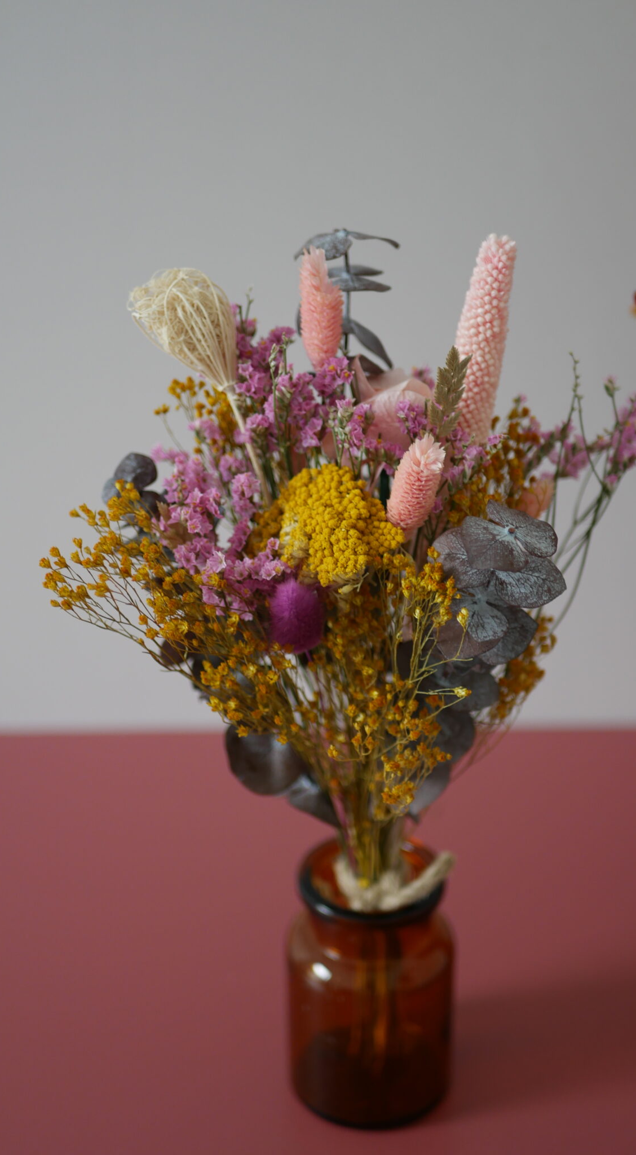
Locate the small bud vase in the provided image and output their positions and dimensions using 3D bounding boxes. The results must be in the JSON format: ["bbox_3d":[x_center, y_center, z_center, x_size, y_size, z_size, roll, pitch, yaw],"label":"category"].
[{"bbox_3d":[0.021,0.161,0.666,0.067,0.096,0.067,0,21,0],"label":"small bud vase"}]

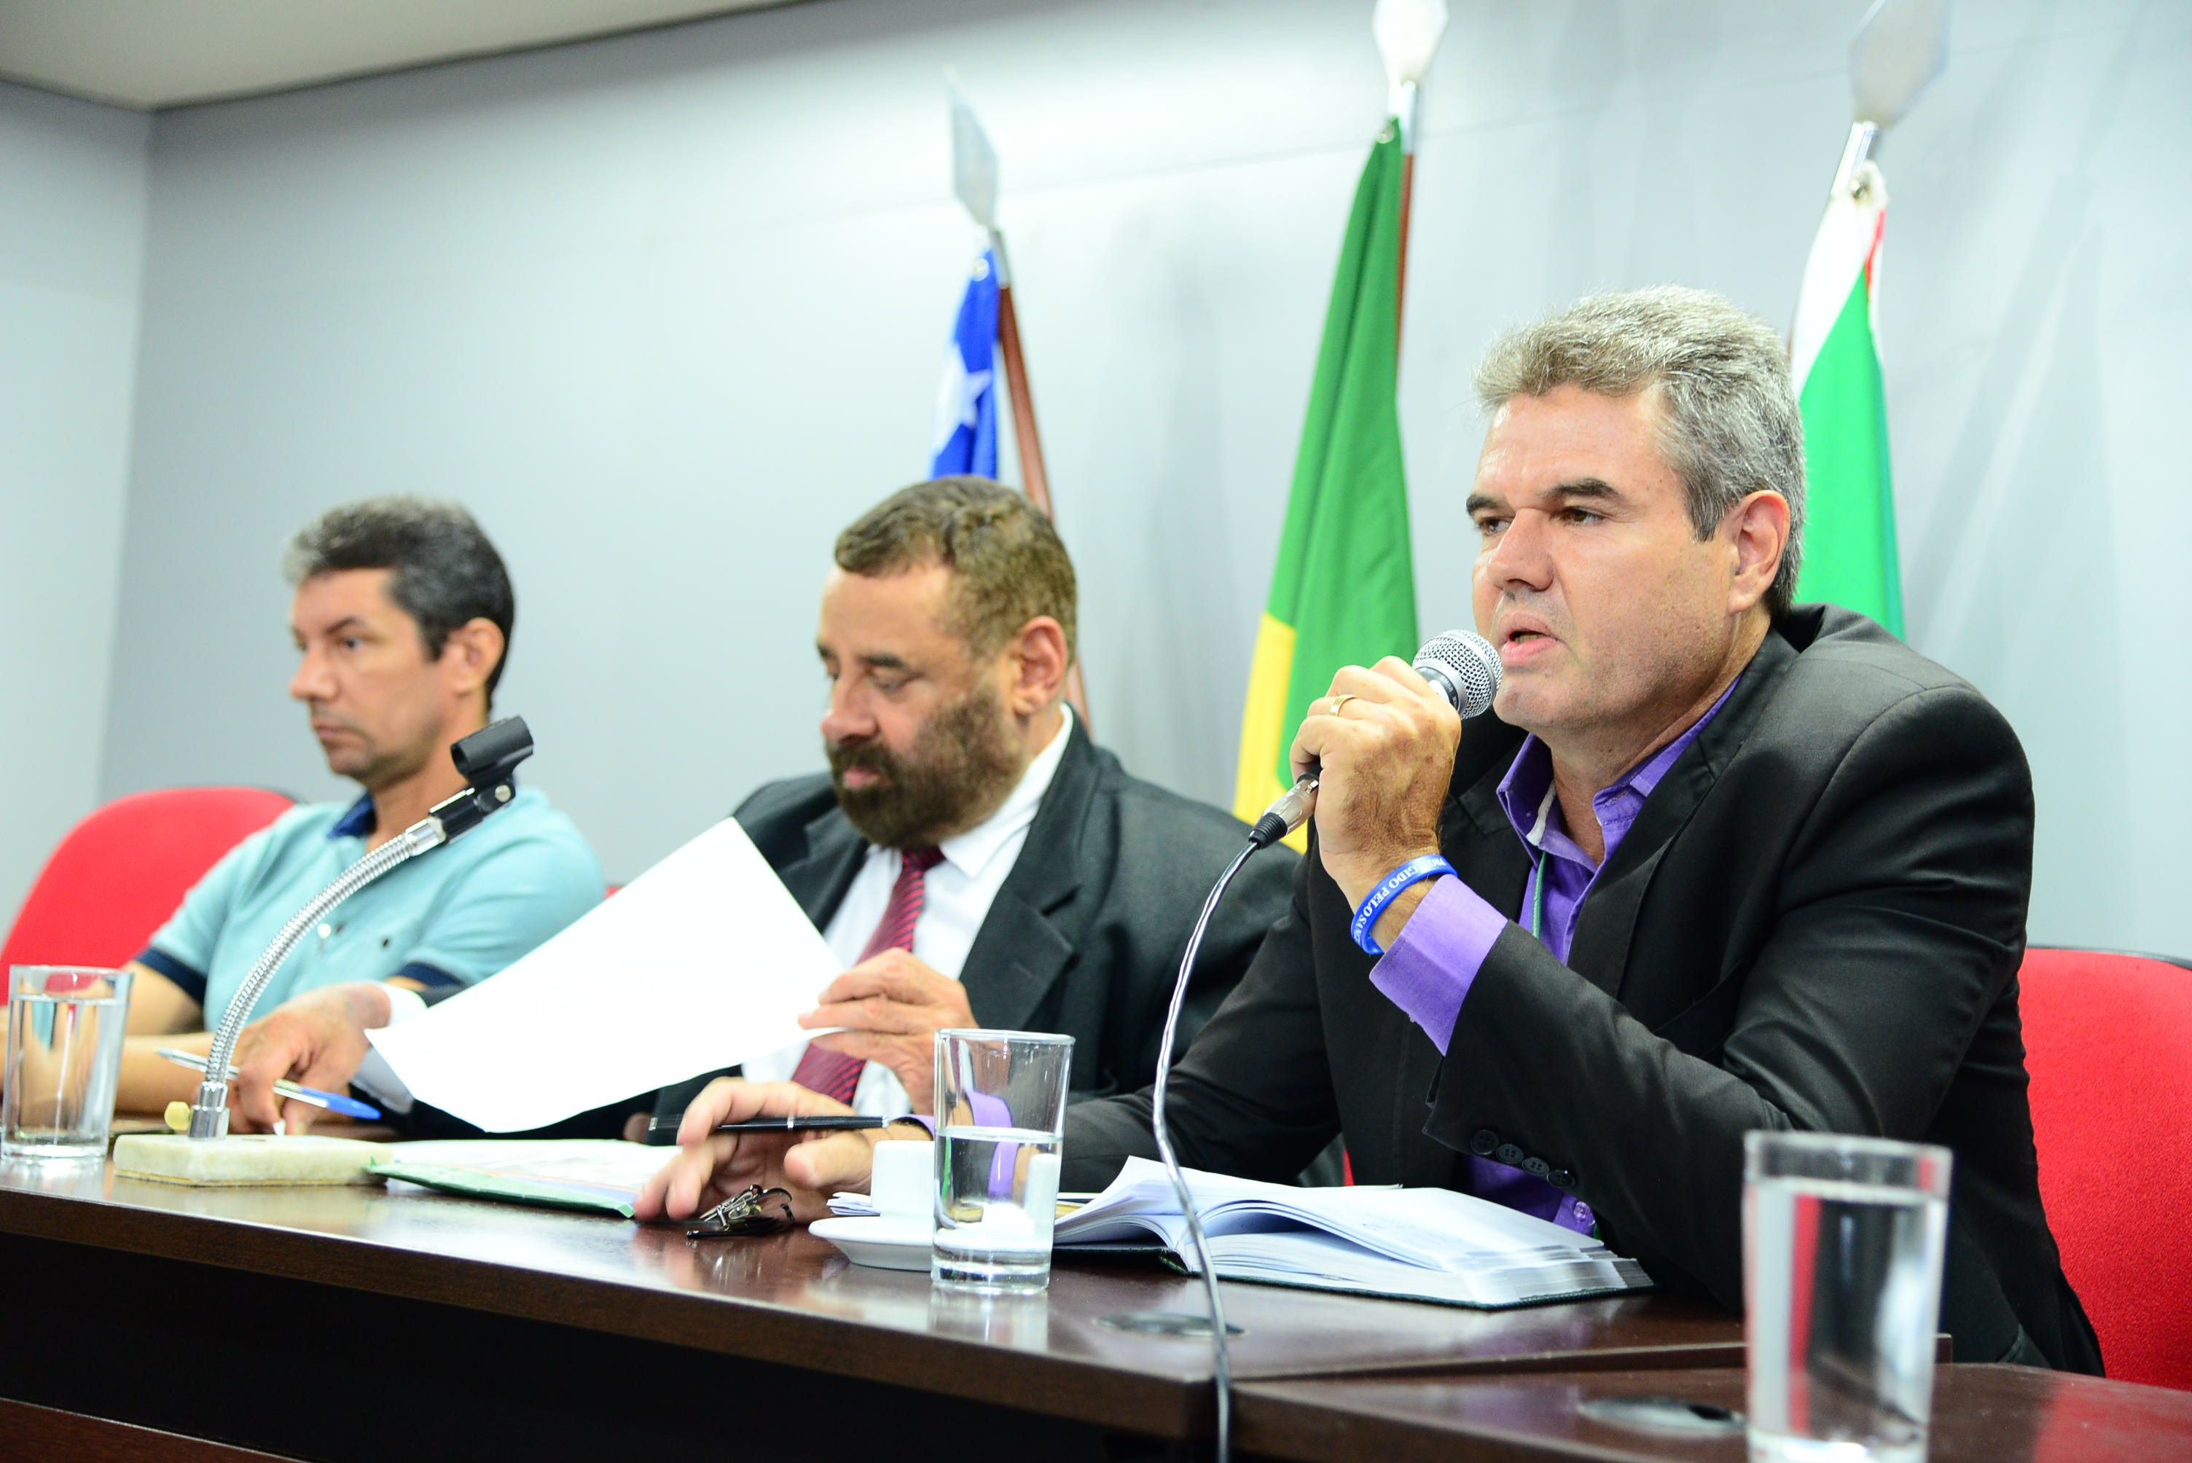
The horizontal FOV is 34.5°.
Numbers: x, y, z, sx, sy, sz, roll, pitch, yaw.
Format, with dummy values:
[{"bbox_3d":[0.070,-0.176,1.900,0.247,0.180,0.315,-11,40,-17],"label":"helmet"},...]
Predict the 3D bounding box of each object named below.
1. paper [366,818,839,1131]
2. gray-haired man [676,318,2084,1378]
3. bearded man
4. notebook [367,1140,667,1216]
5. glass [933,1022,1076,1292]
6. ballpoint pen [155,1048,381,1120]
[{"bbox_3d":[-0.323,0.173,2.330,0.297,0.040,0.210,-26,-39,6],"label":"paper"},{"bbox_3d":[0.255,0.399,2.008,0.870,1.321,0.557,7,-4,-42],"label":"gray-haired man"},{"bbox_3d":[-0.188,0.434,2.452,0.540,1.245,0.775,1,-5,44],"label":"bearded man"},{"bbox_3d":[-0.282,0.275,2.213,0.215,0.020,0.300,7,-4,-41],"label":"notebook"},{"bbox_3d":[-0.048,0.214,1.755,0.070,0.124,0.070,4,-3,-1],"label":"glass"},{"bbox_3d":[-0.531,0.226,2.270,0.155,0.010,0.010,17,-3,0],"label":"ballpoint pen"}]

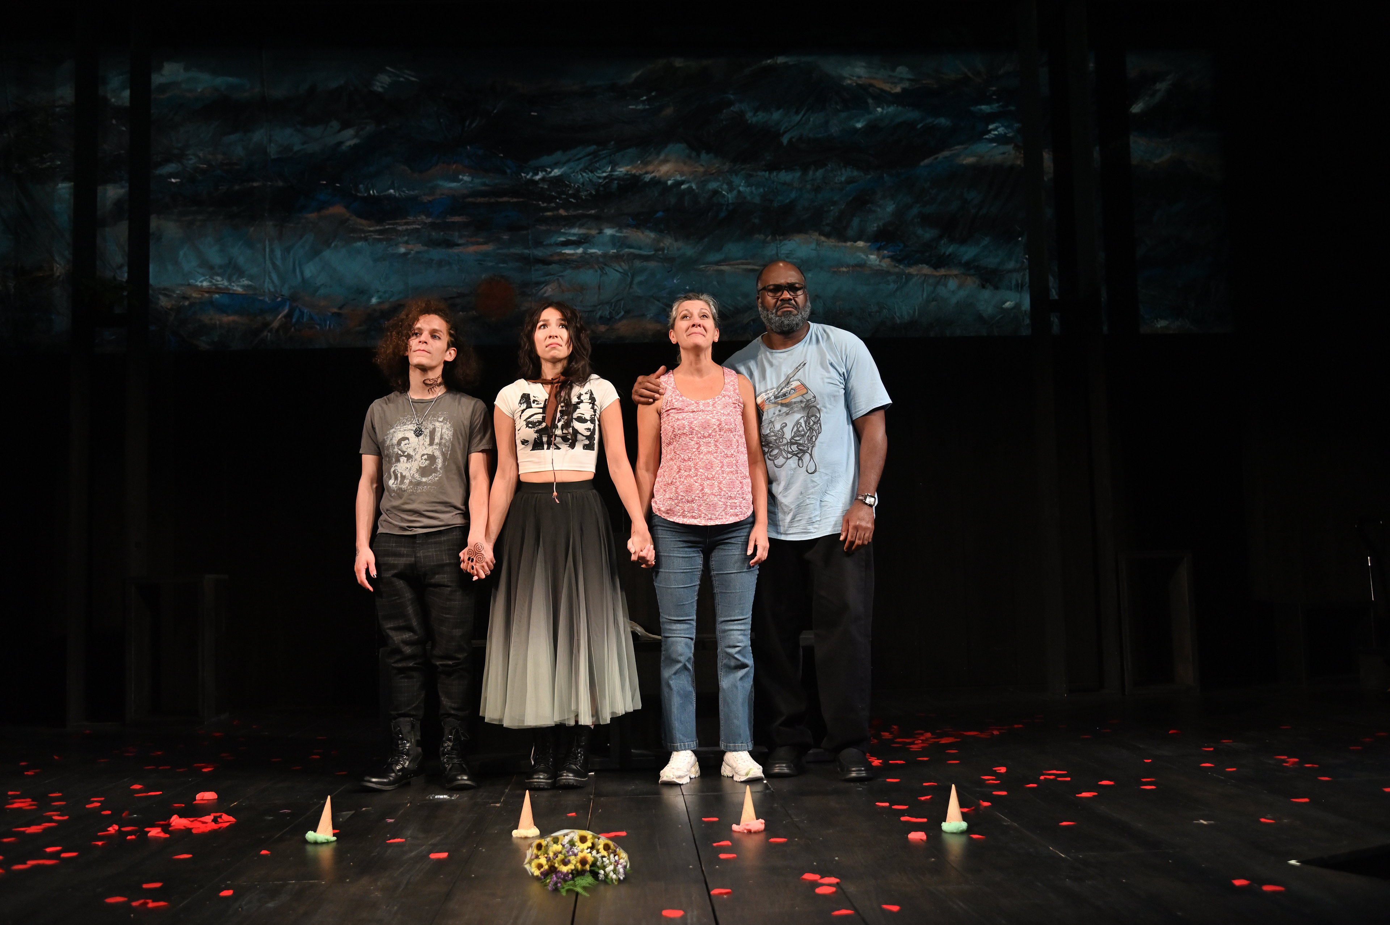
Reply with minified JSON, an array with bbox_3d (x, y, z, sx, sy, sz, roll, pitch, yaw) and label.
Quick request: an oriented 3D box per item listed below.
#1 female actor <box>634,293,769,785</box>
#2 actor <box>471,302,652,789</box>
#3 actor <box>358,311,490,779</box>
[{"bbox_3d":[0.023,0.245,4.689,0.485,1.730,0.330,-2,-5,2],"label":"female actor"},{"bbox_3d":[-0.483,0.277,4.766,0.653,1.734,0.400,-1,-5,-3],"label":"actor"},{"bbox_3d":[-0.980,0.268,4.746,0.503,1.746,0.360,-1,-5,-3],"label":"actor"}]

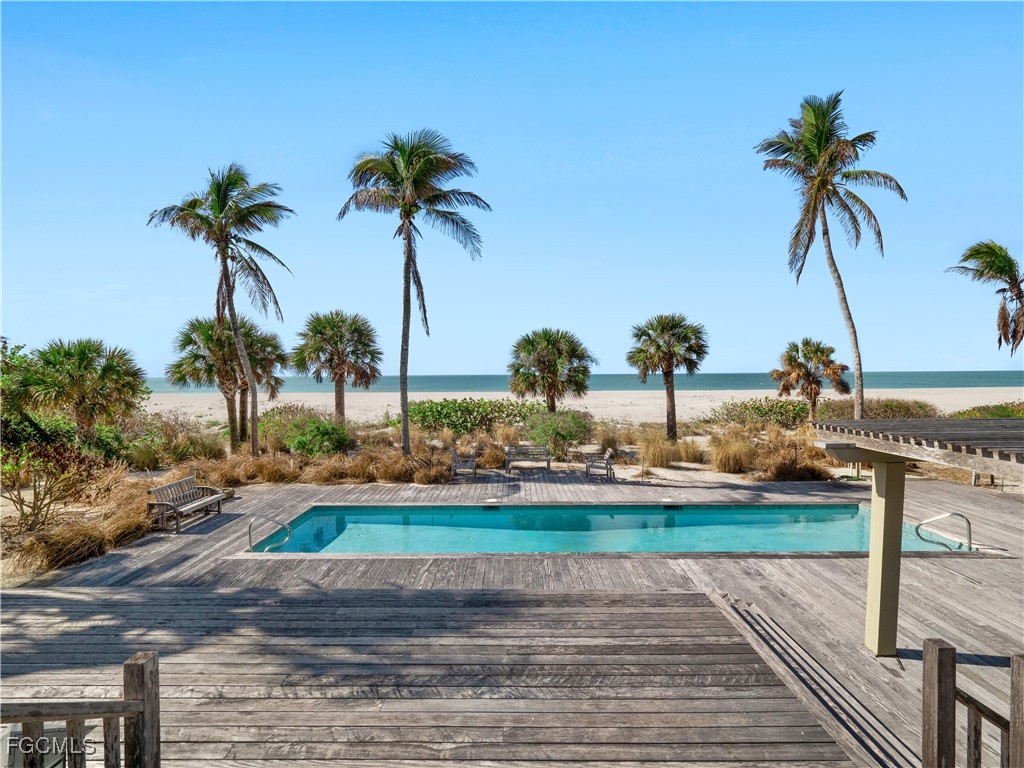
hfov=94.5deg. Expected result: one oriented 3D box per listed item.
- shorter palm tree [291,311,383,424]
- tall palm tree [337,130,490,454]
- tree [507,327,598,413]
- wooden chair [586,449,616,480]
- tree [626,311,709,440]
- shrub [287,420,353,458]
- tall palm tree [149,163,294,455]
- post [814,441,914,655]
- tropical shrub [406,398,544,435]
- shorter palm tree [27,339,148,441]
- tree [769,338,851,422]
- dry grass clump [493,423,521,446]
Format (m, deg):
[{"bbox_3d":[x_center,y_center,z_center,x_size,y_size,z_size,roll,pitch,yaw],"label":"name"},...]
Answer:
[{"bbox_3d":[-7.898,-0.383,21.300,4.140,5.850,4.000,0,1,0],"label":"shorter palm tree"},{"bbox_3d":[-3.829,-3.518,18.400,5.990,12.670,5.800,0,1,0],"label":"tall palm tree"},{"bbox_3d":[1.908,-0.047,22.300,4.150,5.140,3.900,0,1,0],"label":"tree"},{"bbox_3d":[2.500,2.272,13.448,0.700,0.880,0.610,0,1,0],"label":"wooden chair"},{"bbox_3d":[6.998,-0.225,21.300,3.690,5.810,3.600,0,1,0],"label":"tree"},{"bbox_3d":[-7.483,1.973,18.442,2.650,1.450,2.200,0,1,0],"label":"shrub"},{"bbox_3d":[-11.355,-2.912,18.500,5.710,11.490,5.600,0,1,0],"label":"tall palm tree"},{"bbox_3d":[3.775,1.737,5.106,0.900,2.260,0.220,0,1,0],"label":"post"},{"bbox_3d":[-1.943,1.784,25.200,7.490,2.020,3.000,0,1,0],"label":"tropical shrub"},{"bbox_3d":[-17.310,0.408,19.300,4.970,4.530,4.600,0,1,0],"label":"shorter palm tree"},{"bbox_3d":[14.901,0.059,23.308,3.900,4.700,3.800,0,1,0],"label":"tree"},{"bbox_3d":[-0.239,2.173,20.550,1.213,1.005,1.150,0,1,0],"label":"dry grass clump"}]

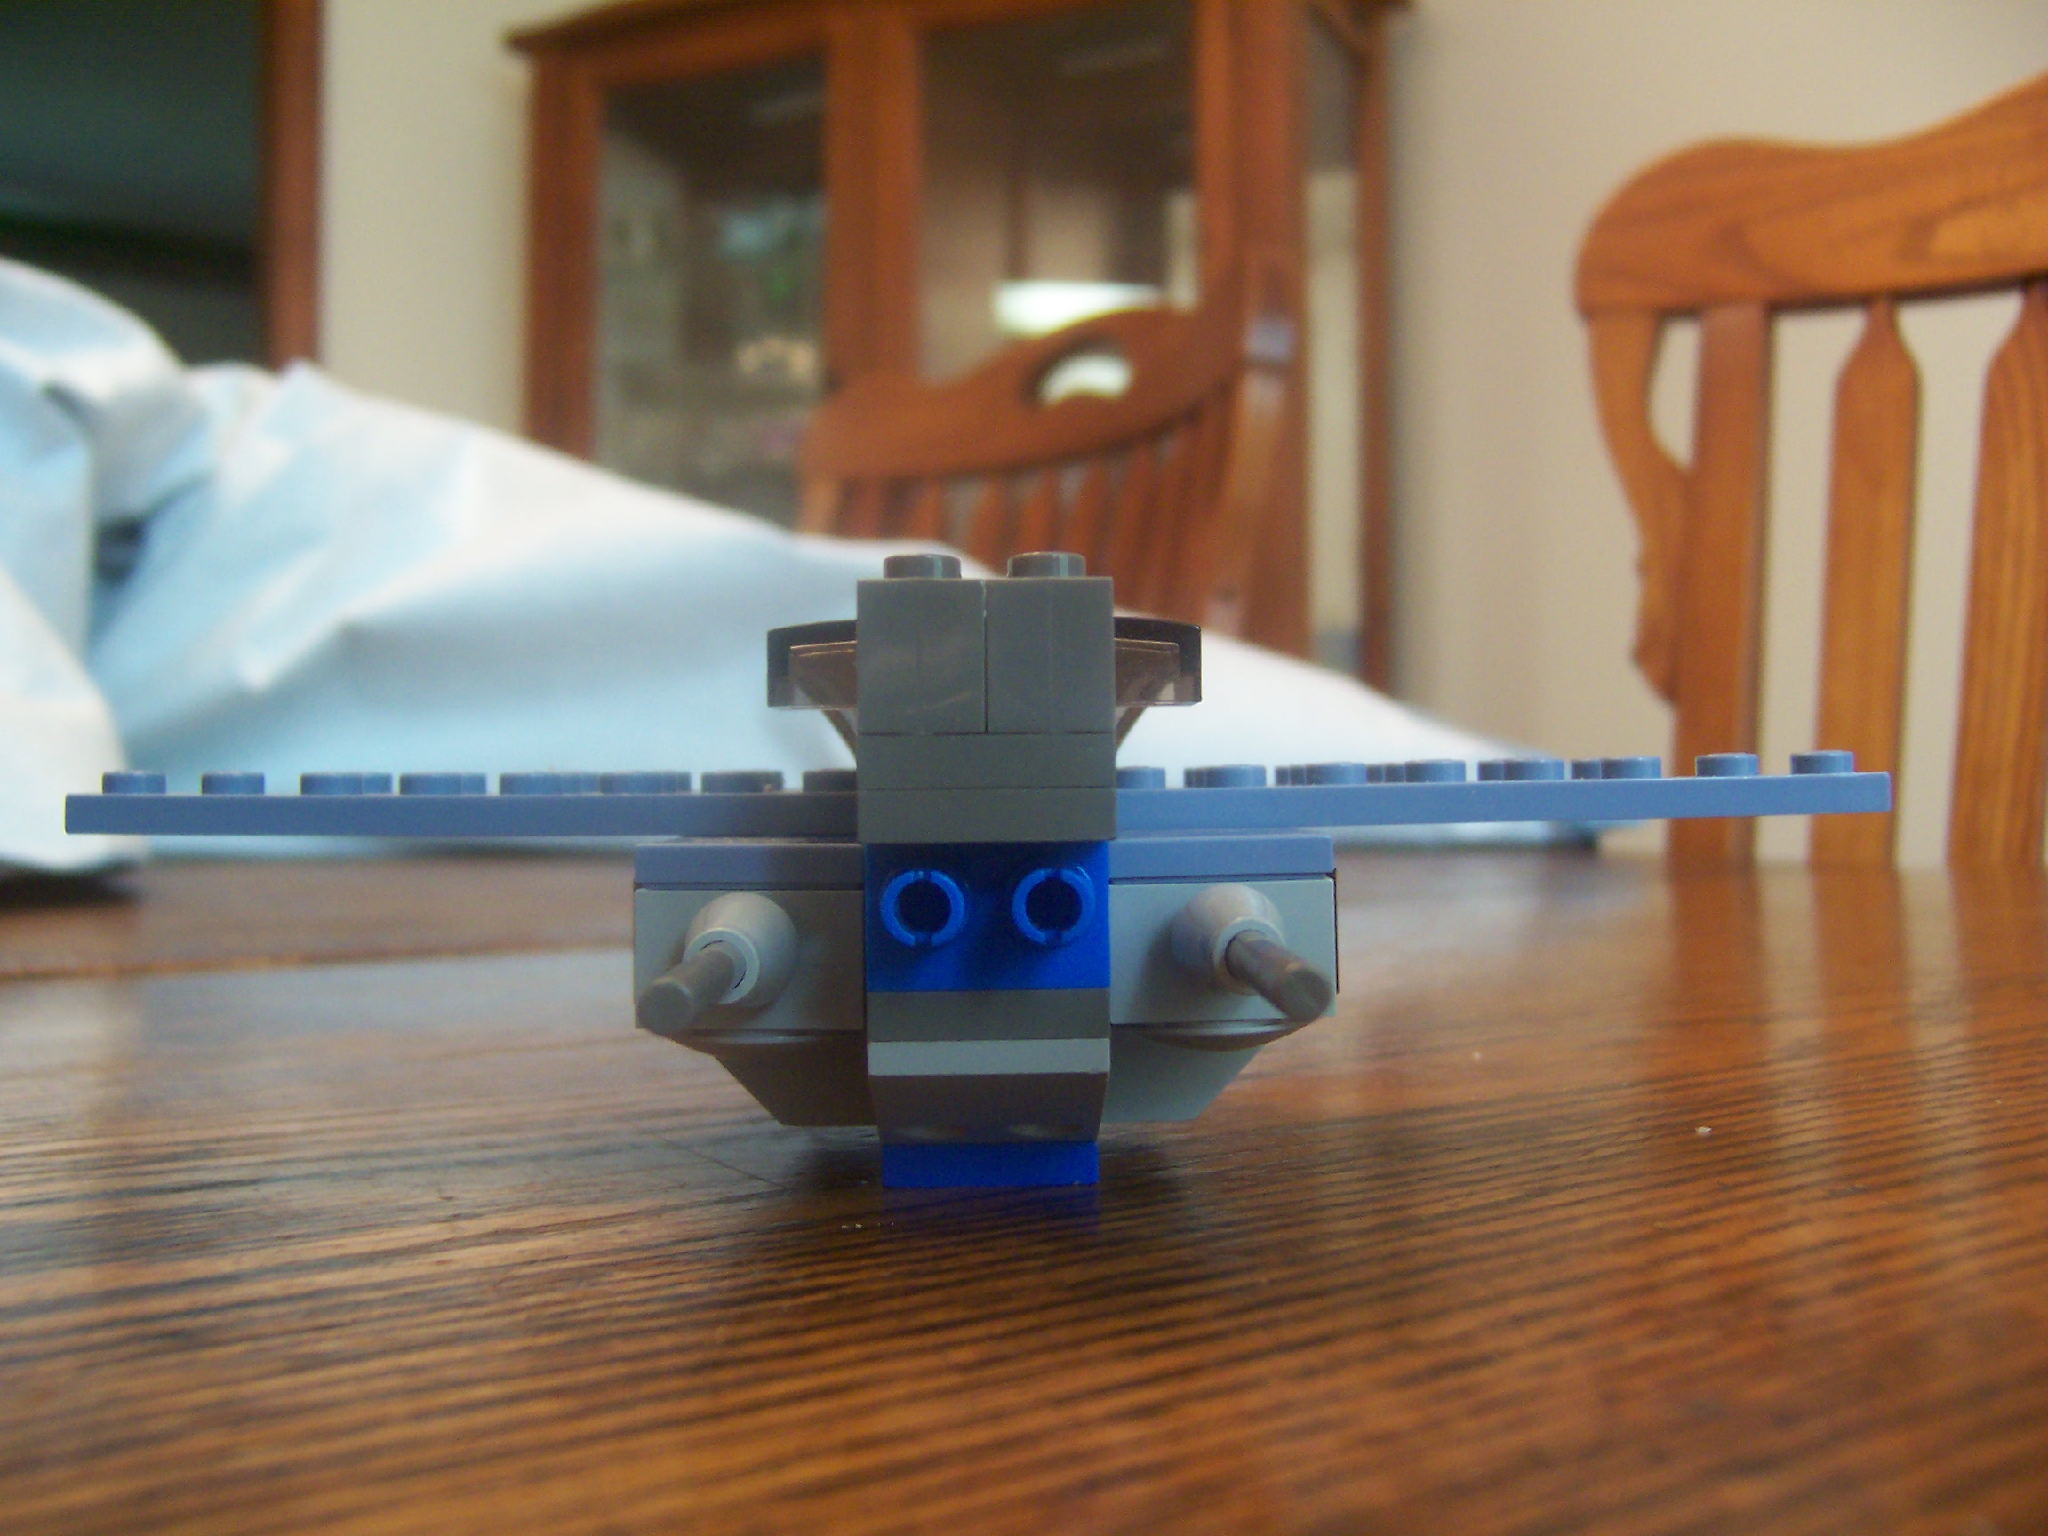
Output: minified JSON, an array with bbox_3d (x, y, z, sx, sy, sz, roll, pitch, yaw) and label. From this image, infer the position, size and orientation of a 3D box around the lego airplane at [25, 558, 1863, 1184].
[{"bbox_3d":[-0.003,0.009,0.159,0.144,0.043,0.107,-1,-1,-1],"label":"lego airplane"}]

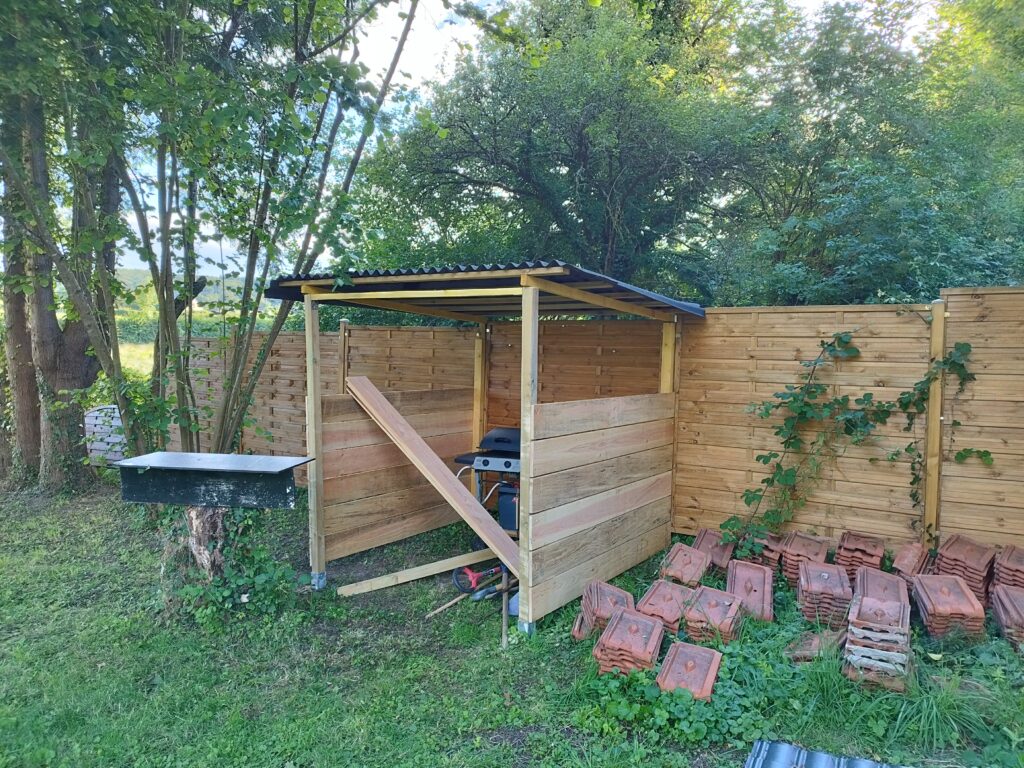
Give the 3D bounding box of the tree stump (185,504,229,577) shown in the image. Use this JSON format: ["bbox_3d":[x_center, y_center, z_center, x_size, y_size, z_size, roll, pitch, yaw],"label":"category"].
[{"bbox_3d":[-2.170,1.140,5.050,0.330,0.580,0.330,2,2,35],"label":"tree stump"}]

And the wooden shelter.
[{"bbox_3d":[-0.122,0.326,5.339,2.480,2.150,2.170,2,2,35],"label":"wooden shelter"}]

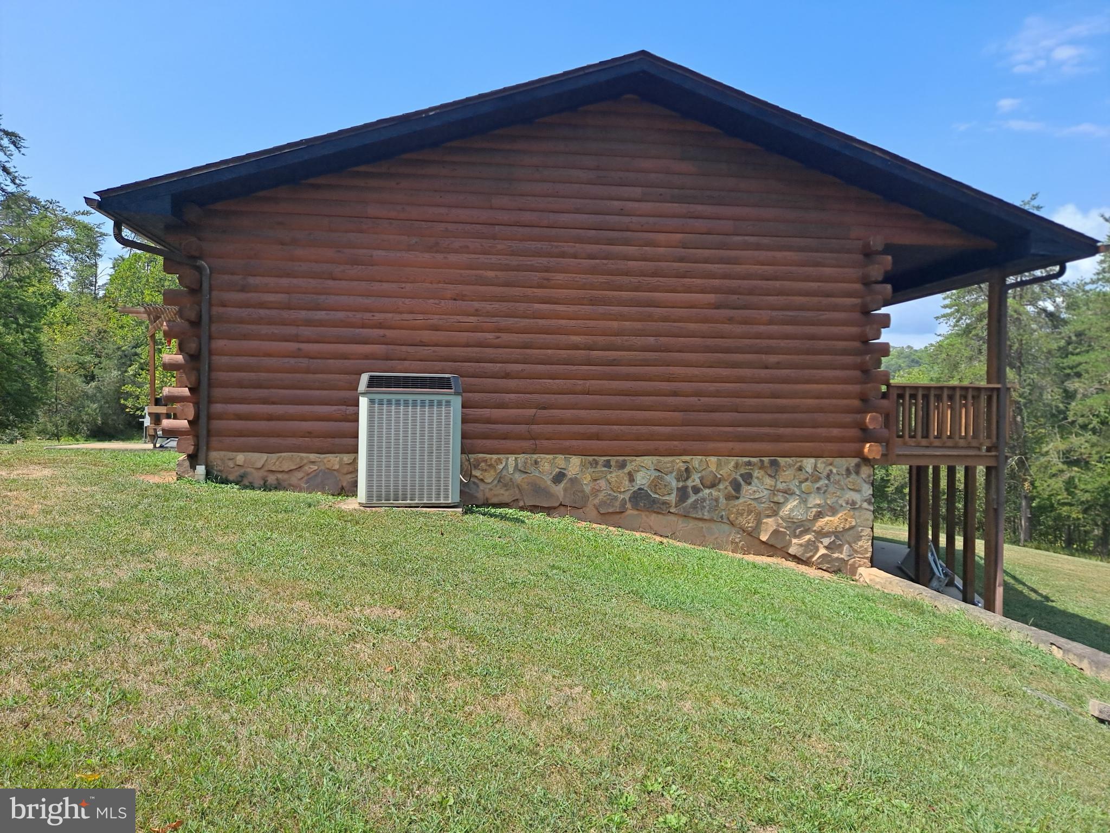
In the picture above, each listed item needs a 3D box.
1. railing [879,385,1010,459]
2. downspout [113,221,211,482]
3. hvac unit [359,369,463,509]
[{"bbox_3d":[4.655,0.029,9.521,1.590,0.839,0.130,1,0,-8],"label":"railing"},{"bbox_3d":[-4.075,-0.681,8.307,1.059,2.696,0.340,1,0,-8],"label":"downspout"},{"bbox_3d":[-1.363,0.205,7.689,0.940,1.200,0.880,1,0,-8],"label":"hvac unit"}]

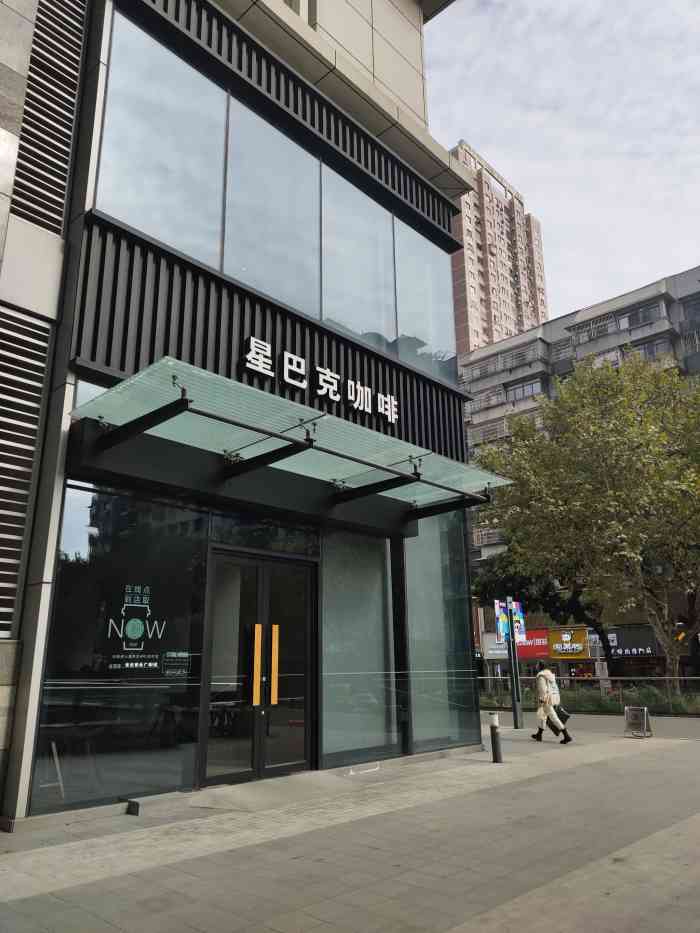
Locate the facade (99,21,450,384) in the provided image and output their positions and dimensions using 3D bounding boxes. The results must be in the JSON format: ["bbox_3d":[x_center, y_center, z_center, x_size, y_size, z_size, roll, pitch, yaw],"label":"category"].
[{"bbox_3d":[-0.649,-4.690,12.758,8.966,3.934,0.250,16,-25,-42],"label":"facade"}]

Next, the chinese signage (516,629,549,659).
[{"bbox_3d":[11.931,11.662,40.673,0.200,1.843,2.432,16,-25,-42],"label":"chinese signage"}]

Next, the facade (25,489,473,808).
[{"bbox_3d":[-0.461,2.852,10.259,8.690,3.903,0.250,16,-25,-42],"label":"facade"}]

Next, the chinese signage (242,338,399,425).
[{"bbox_3d":[-0.353,-1.460,11.378,3.731,0.645,0.120,16,-25,-42],"label":"chinese signage"}]

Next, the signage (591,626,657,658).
[{"bbox_3d":[16.089,10.392,36.612,0.200,1.881,3.990,16,-25,-42],"label":"signage"}]

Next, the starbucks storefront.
[{"bbox_3d":[0.342,2.179,9.519,8.809,4.693,2.588,16,-25,-42],"label":"starbucks storefront"}]

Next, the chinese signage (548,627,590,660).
[{"bbox_3d":[13.750,11.069,38.908,0.200,1.843,2.774,16,-25,-42],"label":"chinese signage"}]

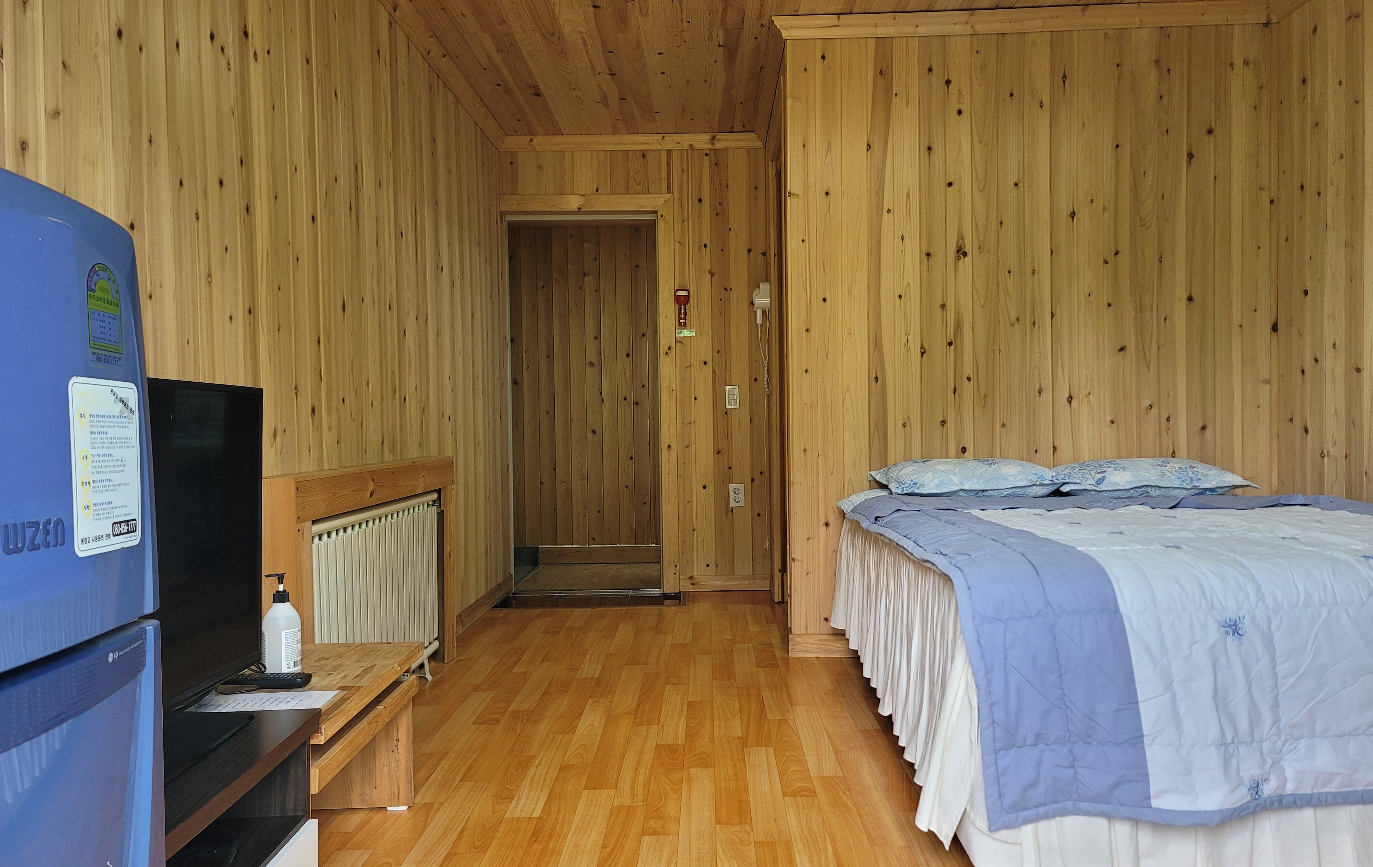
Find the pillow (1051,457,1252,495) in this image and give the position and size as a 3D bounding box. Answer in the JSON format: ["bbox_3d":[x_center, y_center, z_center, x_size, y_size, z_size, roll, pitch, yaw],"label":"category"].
[{"bbox_3d":[1.620,0.151,3.560,0.680,0.125,0.440,-1,1,2],"label":"pillow"}]

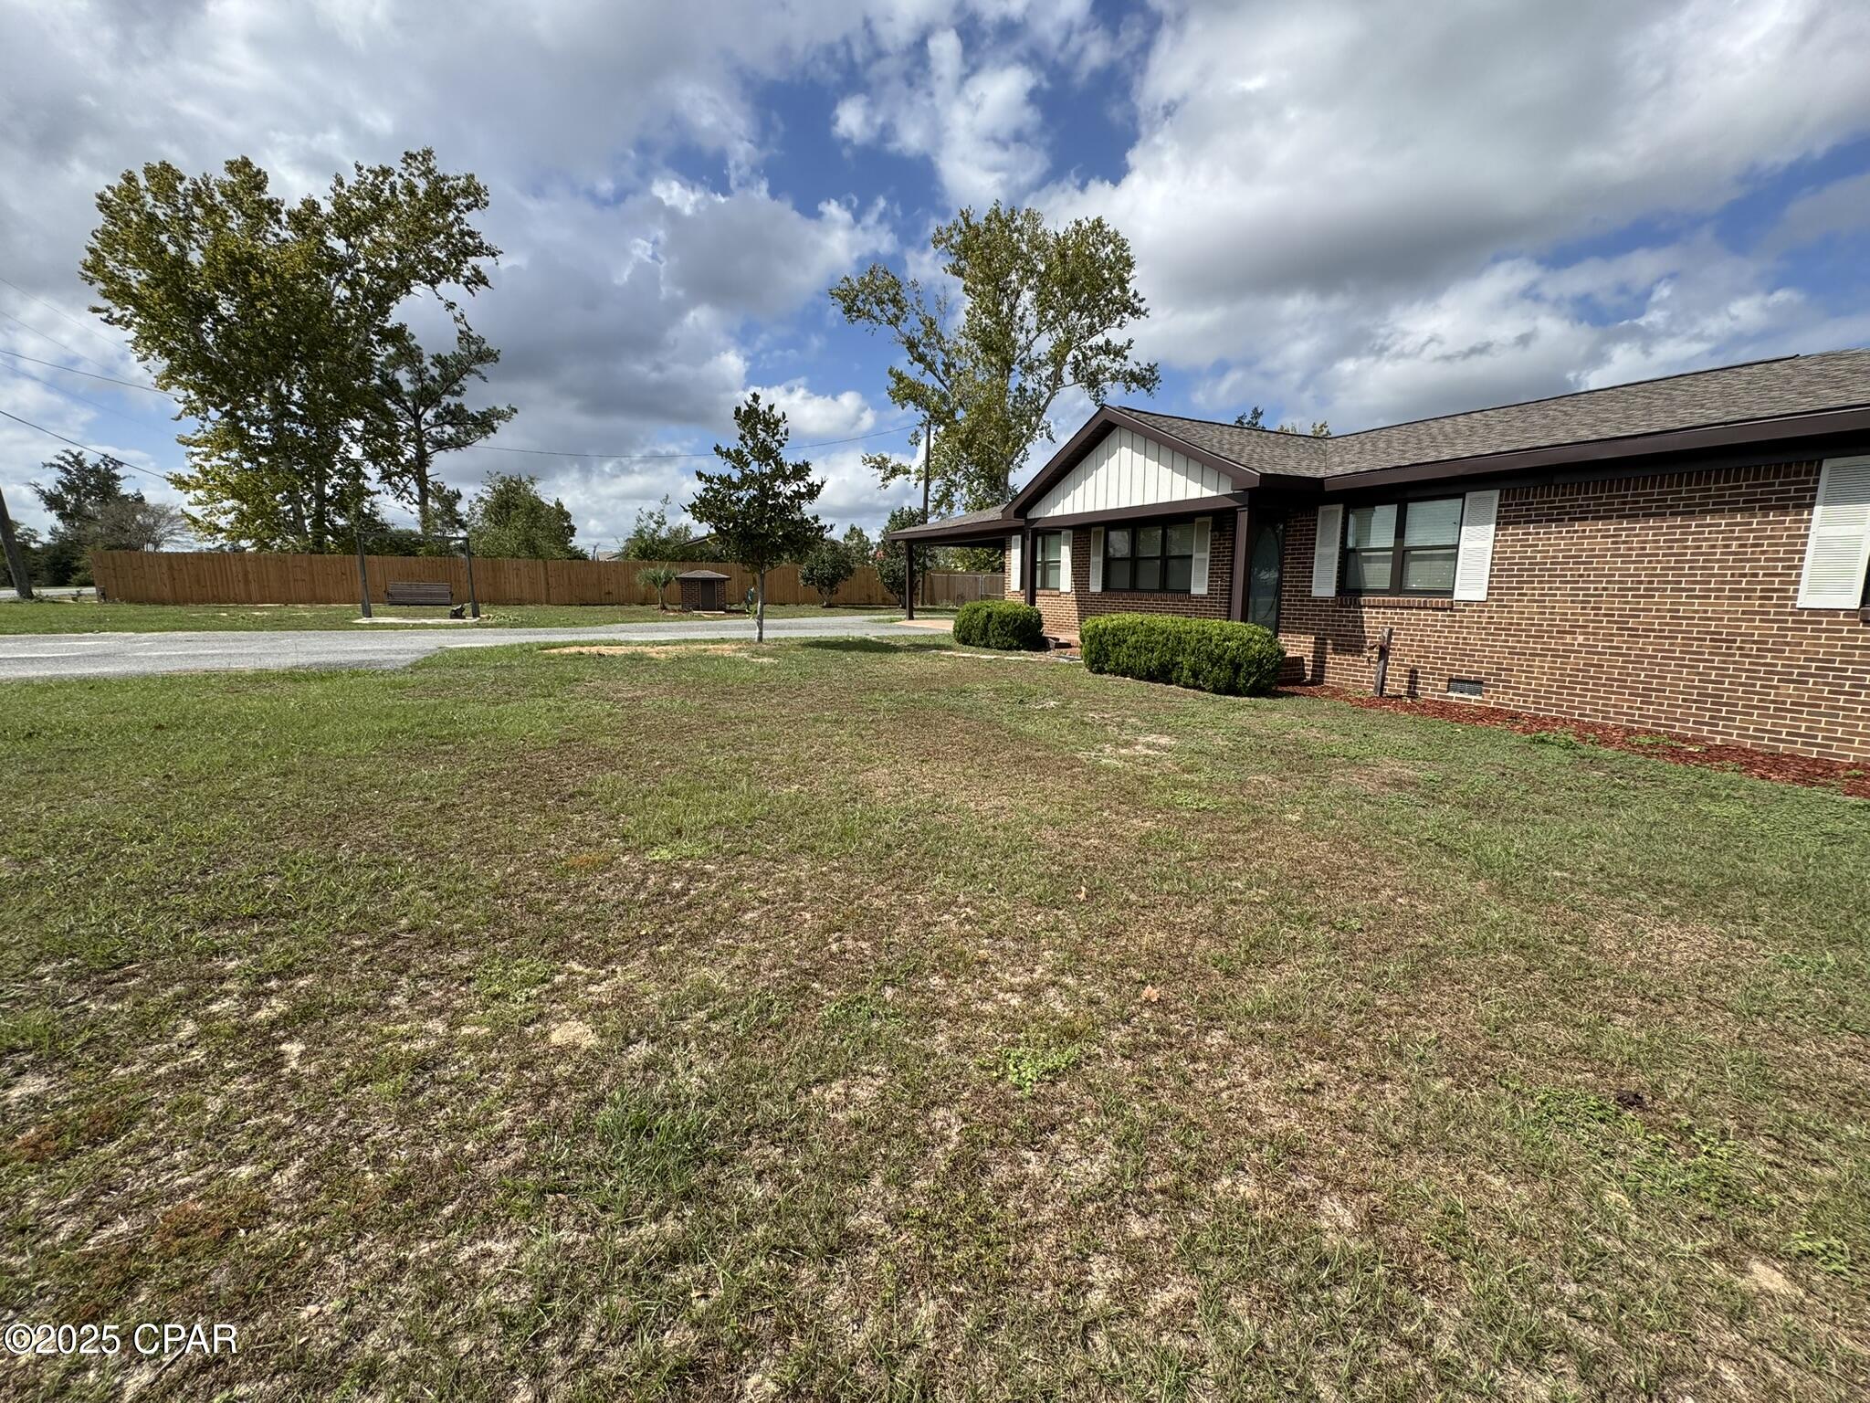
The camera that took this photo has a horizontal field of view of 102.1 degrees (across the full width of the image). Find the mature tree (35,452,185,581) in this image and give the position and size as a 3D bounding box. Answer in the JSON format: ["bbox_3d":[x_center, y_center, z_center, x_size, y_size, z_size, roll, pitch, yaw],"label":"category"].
[{"bbox_3d":[-46.617,-10.348,42.752,5.860,7.718,5.860,8,13,43],"label":"mature tree"}]

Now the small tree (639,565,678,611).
[{"bbox_3d":[-10.115,-4.169,27.721,1.360,1.650,1.360,-3,10,-20],"label":"small tree"}]

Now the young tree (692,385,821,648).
[{"bbox_3d":[-3.748,-3.823,15.971,2.814,5.141,2.814,-2,9,-13],"label":"young tree"}]

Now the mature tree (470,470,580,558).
[{"bbox_3d":[-18.614,-7.539,34.647,4.590,5.678,4.590,-5,10,-27],"label":"mature tree"}]

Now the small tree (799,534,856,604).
[{"bbox_3d":[-4.233,-5.161,30.070,2.242,2.801,2.242,-1,9,-8],"label":"small tree"}]

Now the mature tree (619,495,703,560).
[{"bbox_3d":[-13.972,-7.910,38.844,4.081,5.256,4.081,-3,10,-19],"label":"mature tree"}]

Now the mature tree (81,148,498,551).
[{"bbox_3d":[-26.286,-13.547,32.291,13.589,18.215,13.589,-7,12,-37],"label":"mature tree"}]

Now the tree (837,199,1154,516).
[{"bbox_3d":[2.793,-14.307,37.091,15.589,18.597,15.589,1,9,4],"label":"tree"}]

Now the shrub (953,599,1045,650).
[{"bbox_3d":[1.349,-1.584,15.265,0.900,0.930,2.100,-5,10,-27],"label":"shrub"}]

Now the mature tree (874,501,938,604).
[{"bbox_3d":[-1.203,-5.834,30.436,2.464,4.144,2.464,0,9,-2],"label":"mature tree"}]

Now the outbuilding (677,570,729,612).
[{"bbox_3d":[-8.670,-4.162,28.262,1.920,1.480,1.480,-3,10,-20],"label":"outbuilding"}]

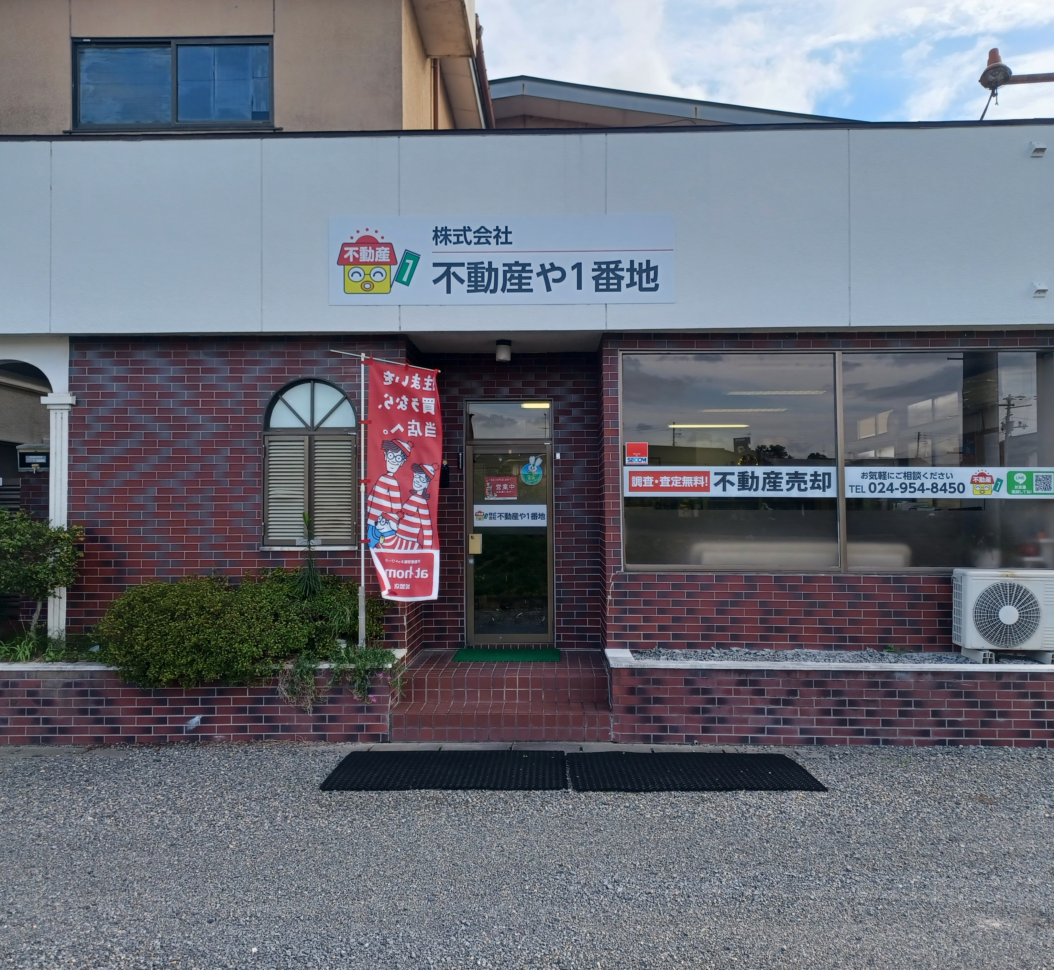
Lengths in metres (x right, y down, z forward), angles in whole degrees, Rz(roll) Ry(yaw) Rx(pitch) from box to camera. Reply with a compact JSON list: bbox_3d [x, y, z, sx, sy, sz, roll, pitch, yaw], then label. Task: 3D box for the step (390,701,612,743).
[{"bbox_3d":[-0.183,1.785,7.036,1.630,0.210,0.410,0,-1,1],"label":"step"}]

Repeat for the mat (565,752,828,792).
[{"bbox_3d":[1.040,1.854,6.083,1.520,0.025,0.880,0,-1,1],"label":"mat"}]

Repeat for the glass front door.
[{"bbox_3d":[-0.155,0.544,8.655,0.810,1.840,0.070,0,-1,1],"label":"glass front door"}]

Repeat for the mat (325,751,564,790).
[{"bbox_3d":[-0.491,1.857,6.129,1.500,0.025,0.890,0,-1,1],"label":"mat"}]

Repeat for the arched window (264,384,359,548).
[{"bbox_3d":[-1.783,-0.181,7.685,0.780,1.380,0.120,0,-1,1],"label":"arched window"}]

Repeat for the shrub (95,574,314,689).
[{"bbox_3d":[-2.436,1.091,7.079,1.700,0.850,0.850,0,-1,1],"label":"shrub"}]

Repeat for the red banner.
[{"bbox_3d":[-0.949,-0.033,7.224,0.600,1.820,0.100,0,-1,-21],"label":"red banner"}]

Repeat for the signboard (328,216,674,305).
[{"bbox_3d":[-0.207,-1.812,7.510,2.780,0.720,0.050,0,-1,1],"label":"signboard"}]

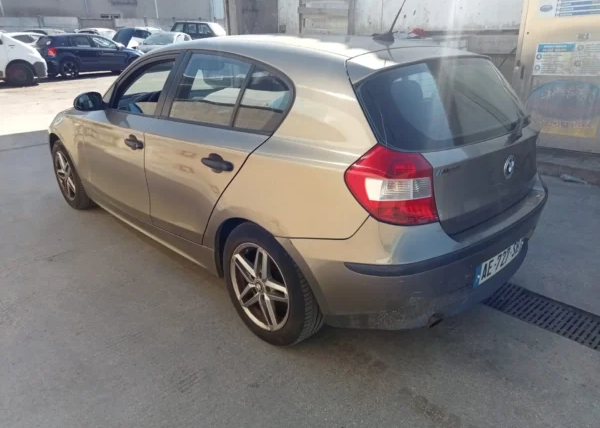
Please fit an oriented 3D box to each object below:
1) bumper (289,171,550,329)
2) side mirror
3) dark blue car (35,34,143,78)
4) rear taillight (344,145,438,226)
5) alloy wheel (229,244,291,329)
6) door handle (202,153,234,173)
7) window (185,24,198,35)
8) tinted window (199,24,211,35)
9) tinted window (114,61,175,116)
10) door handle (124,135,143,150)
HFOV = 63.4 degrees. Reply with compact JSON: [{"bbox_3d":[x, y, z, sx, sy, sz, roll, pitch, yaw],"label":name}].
[{"bbox_3d":[0.777,0.082,2.491,1.740,0.610,0.590,-17,27,-40],"label":"bumper"},{"bbox_3d":[-1.373,-0.735,3.169,0.200,0.137,0.125,-22,29,-39],"label":"side mirror"},{"bbox_3d":[-8.121,-6.341,19.248,4.250,1.440,1.780,-21,29,-38],"label":"dark blue car"},{"bbox_3d":[0.349,-0.118,1.823,0.300,0.310,0.260,-17,27,-40],"label":"rear taillight"},{"bbox_3d":[-0.150,0.338,2.391,0.160,0.447,0.447,-22,29,-39],"label":"alloy wheel"},{"bbox_3d":[-0.408,-0.245,2.370,0.055,0.090,0.265,-17,27,-40],"label":"door handle"},{"bbox_3d":[-5.589,-9.504,25.000,0.720,0.470,0.060,10,22,24],"label":"window"},{"bbox_3d":[-4.414,-8.545,22.500,0.600,0.460,0.050,2,11,10],"label":"tinted window"},{"bbox_3d":[-0.968,-0.769,2.969,0.602,0.369,0.050,20,6,43],"label":"tinted window"},{"bbox_3d":[-0.977,-0.419,2.856,0.055,0.085,0.230,-22,29,-39],"label":"door handle"}]

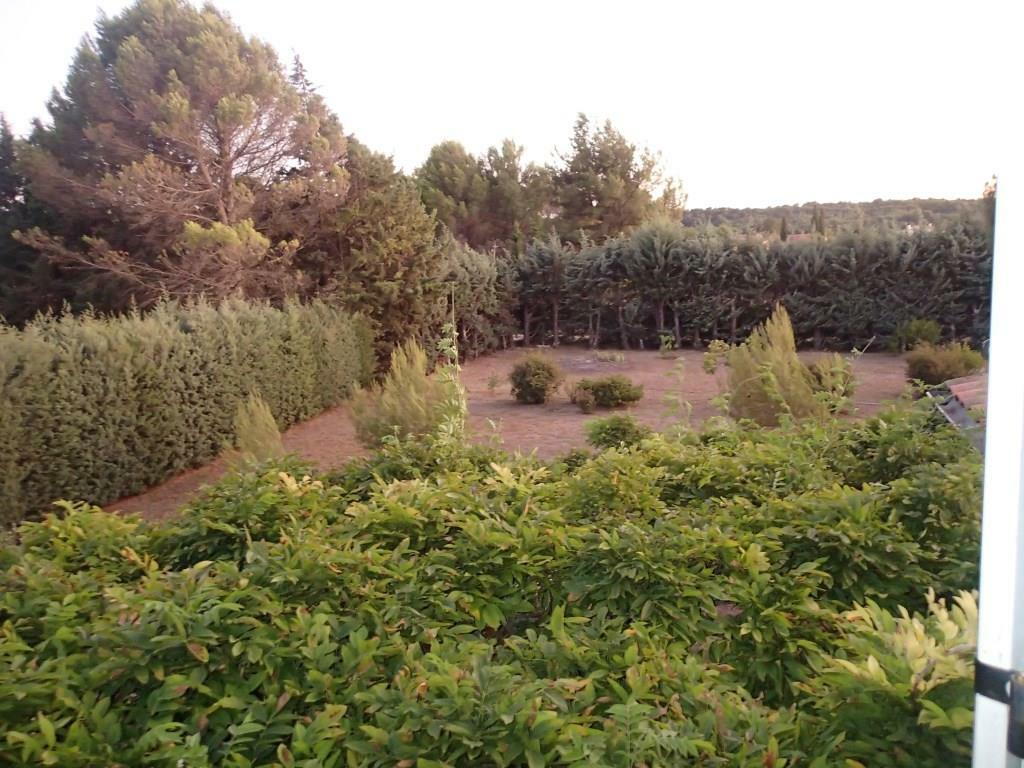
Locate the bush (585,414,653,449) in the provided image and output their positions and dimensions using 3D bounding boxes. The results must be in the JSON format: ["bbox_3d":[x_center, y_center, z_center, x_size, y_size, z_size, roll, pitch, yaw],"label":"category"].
[{"bbox_3d":[2.217,0.986,15.288,1.390,0.720,1.320,1,9,8],"label":"bush"}]

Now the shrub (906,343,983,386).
[{"bbox_3d":[13.423,-0.640,22.770,2.200,1.280,1.850,5,11,30],"label":"shrub"}]

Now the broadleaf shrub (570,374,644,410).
[{"bbox_3d":[2.568,0.173,19.846,1.990,0.870,1.490,1,9,7],"label":"broadleaf shrub"}]

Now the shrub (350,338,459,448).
[{"bbox_3d":[-2.415,0.182,15.864,2.190,2.240,1.860,-2,9,-9],"label":"shrub"}]

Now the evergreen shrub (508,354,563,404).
[{"bbox_3d":[0.636,-0.161,20.602,1.480,1.330,1.400,0,9,2],"label":"evergreen shrub"}]

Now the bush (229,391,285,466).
[{"bbox_3d":[-4.985,0.860,14.328,1.020,1.450,0.950,-4,10,-19],"label":"bush"}]

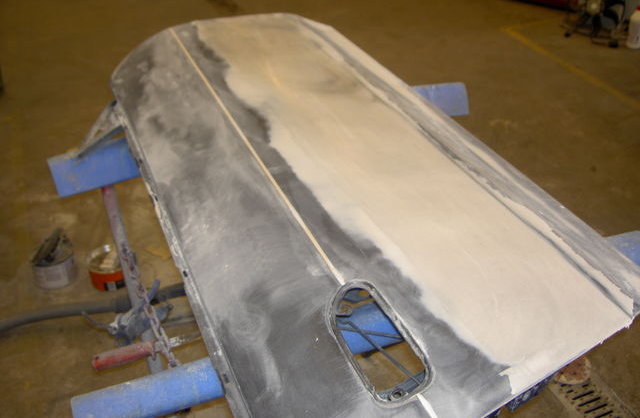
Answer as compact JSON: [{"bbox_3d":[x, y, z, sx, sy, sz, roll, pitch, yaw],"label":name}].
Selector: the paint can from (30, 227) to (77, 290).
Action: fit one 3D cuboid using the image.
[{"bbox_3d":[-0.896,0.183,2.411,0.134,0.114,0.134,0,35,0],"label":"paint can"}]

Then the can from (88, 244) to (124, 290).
[{"bbox_3d":[-0.712,0.203,2.410,0.122,0.083,0.122,0,35,0],"label":"can"}]

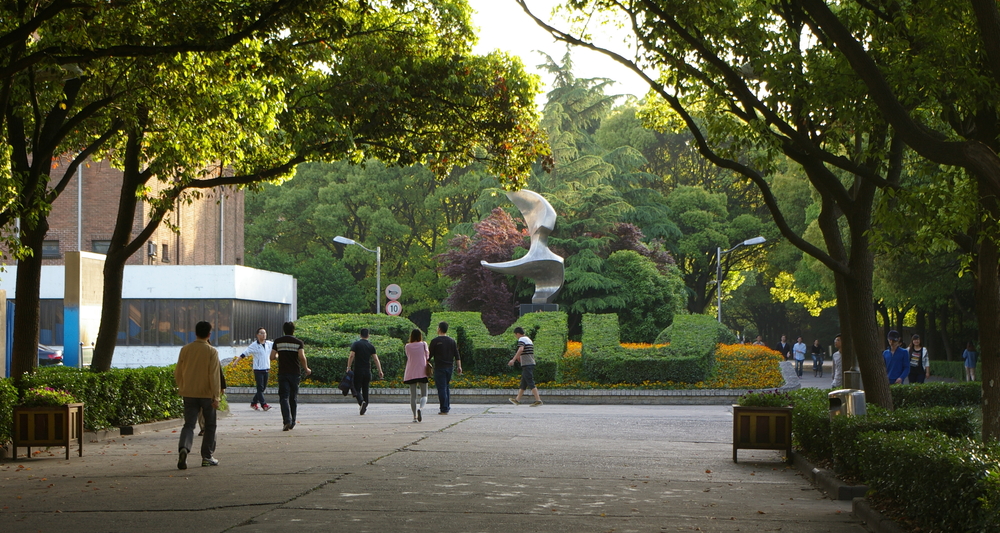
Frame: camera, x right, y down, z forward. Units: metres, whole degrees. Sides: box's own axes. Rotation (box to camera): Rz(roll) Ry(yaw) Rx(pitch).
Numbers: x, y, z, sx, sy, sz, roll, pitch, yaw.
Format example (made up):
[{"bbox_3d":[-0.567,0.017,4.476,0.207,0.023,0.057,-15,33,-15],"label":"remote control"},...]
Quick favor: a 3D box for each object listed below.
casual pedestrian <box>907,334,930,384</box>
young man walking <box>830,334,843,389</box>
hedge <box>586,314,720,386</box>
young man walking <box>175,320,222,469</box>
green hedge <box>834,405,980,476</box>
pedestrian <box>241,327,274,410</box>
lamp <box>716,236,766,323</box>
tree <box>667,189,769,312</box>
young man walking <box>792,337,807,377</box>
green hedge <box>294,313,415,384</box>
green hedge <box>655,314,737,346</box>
[{"bbox_3d":[8.622,2.203,46.953,0.520,1.610,0.400,0,-2,11],"label":"casual pedestrian"},{"bbox_3d":[6.131,2.022,40.500,0.460,1.650,0.420,-1,-2,30],"label":"young man walking"},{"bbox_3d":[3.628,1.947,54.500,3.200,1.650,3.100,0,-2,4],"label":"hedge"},{"bbox_3d":[-3.497,1.471,26.366,0.500,1.700,0.450,0,-2,10],"label":"young man walking"},{"bbox_3d":[4.120,1.790,23.053,1.400,0.640,2.200,0,-2,3],"label":"green hedge"},{"bbox_3d":[-5.082,2.155,47.455,0.750,1.740,0.500,1,-2,-25],"label":"pedestrian"},{"bbox_3d":[8.224,1.456,77.500,1.680,4.930,0.300,0,-2,4],"label":"lamp"},{"bbox_3d":[7.837,0.678,82.023,4.000,7.000,4.000,0,-2,0],"label":"tree"},{"bbox_3d":[12.239,3.689,93.000,0.540,1.670,0.450,0,-2,7],"label":"young man walking"},{"bbox_3d":[-3.556,1.984,55.965,3.300,1.650,2.800,0,-2,0],"label":"green hedge"},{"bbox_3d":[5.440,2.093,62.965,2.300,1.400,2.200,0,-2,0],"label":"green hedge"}]

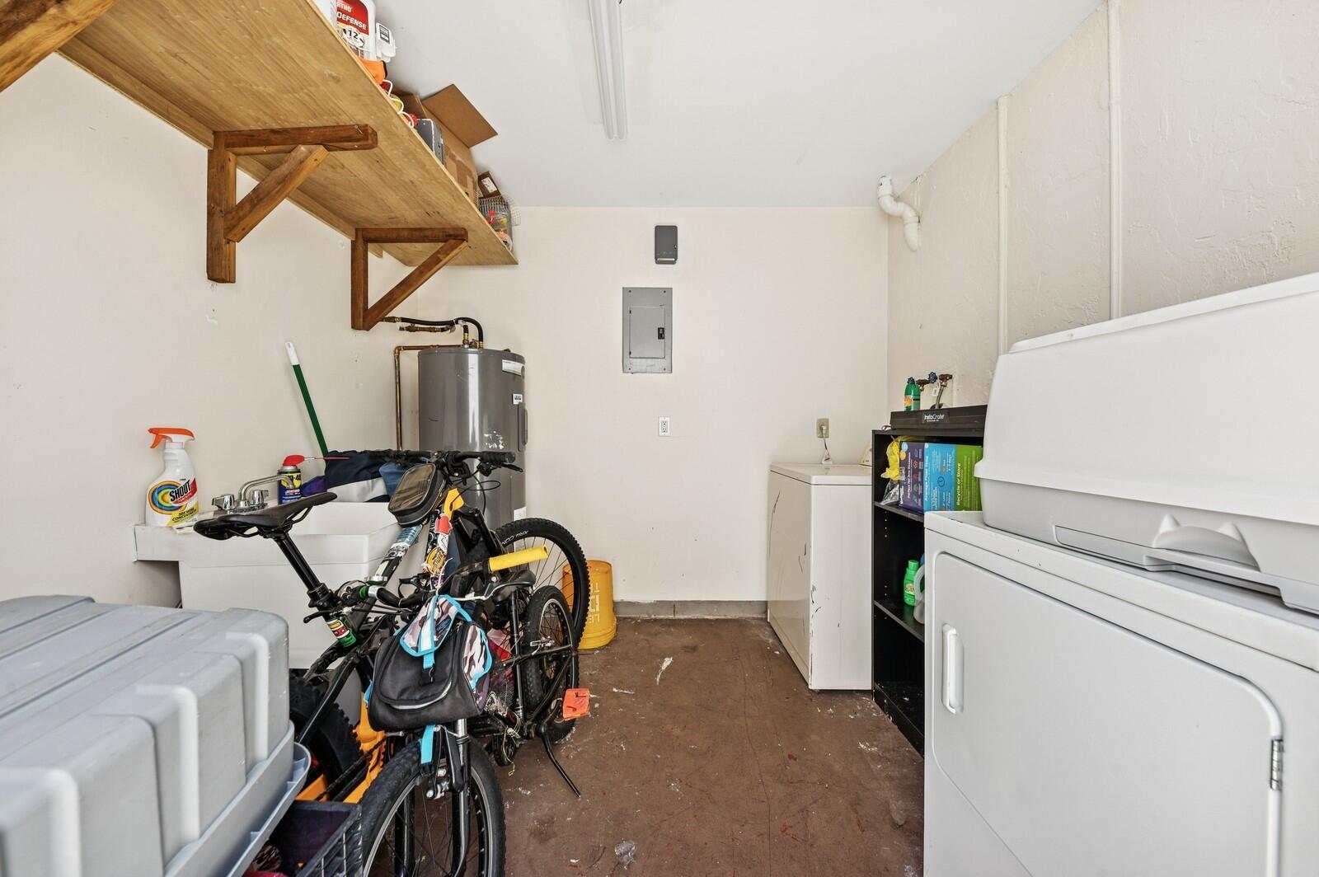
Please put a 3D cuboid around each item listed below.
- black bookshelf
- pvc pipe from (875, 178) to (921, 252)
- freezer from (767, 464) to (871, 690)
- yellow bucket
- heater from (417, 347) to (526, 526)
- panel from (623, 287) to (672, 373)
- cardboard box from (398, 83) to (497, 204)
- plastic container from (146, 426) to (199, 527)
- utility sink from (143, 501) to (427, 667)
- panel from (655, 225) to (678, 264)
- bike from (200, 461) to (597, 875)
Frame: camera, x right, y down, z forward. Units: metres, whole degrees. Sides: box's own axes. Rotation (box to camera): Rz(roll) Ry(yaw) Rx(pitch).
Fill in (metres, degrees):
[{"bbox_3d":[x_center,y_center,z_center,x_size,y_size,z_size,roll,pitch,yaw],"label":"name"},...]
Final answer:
[{"bbox_3d":[1.030,0.519,1.414,0.300,1.100,0.770,0,0,0],"label":"black bookshelf"},{"bbox_3d":[1.255,-1.169,2.302,0.220,0.365,0.080,0,0,0],"label":"pvc pipe"},{"bbox_3d":[0.980,0.606,2.209,0.670,0.915,0.680,0,0,0],"label":"freezer"},{"bbox_3d":[-0.387,0.877,2.366,0.305,0.370,0.305,0,0,0],"label":"yellow bucket"},{"bbox_3d":[-0.970,0.318,2.262,0.500,1.490,0.500,0,0,0],"label":"heater"},{"bbox_3d":[-0.071,-0.636,2.568,0.291,0.498,0.040,0,0,0],"label":"panel"},{"bbox_3d":[-1.000,-1.183,1.842,0.450,0.320,0.360,0,0,12],"label":"cardboard box"},{"bbox_3d":[-1.330,0.098,1.201,0.120,0.270,0.065,0,0,-15],"label":"plastic container"},{"bbox_3d":[-1.080,0.649,1.455,0.630,0.840,0.570,0,0,0],"label":"utility sink"},{"bbox_3d":[0.039,-1.118,2.540,0.133,0.200,0.080,0,0,0],"label":"panel"},{"bbox_3d":[-0.680,0.549,1.354,0.700,1.040,1.820,0,0,18],"label":"bike"}]

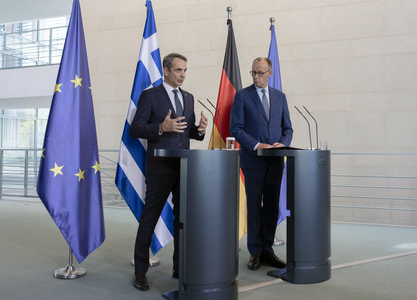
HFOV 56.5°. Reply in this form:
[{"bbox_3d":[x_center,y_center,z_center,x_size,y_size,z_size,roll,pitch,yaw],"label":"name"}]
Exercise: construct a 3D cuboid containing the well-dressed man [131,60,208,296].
[{"bbox_3d":[-0.330,0.155,3.100,0.620,1.860,0.500,1,0,-40],"label":"well-dressed man"}]

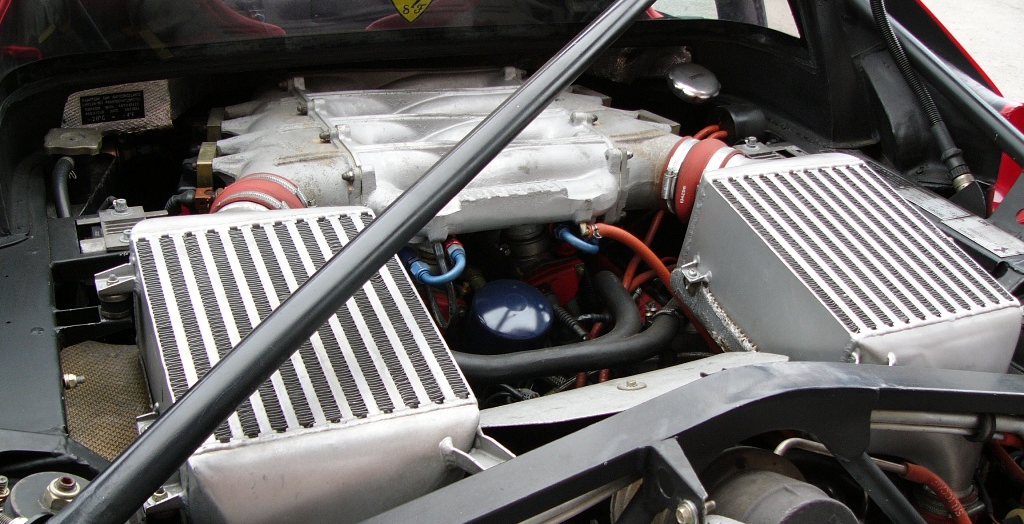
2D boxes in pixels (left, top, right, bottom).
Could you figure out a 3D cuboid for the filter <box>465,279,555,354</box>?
[{"bbox_3d":[-0.008,0.087,1.250,0.095,0.115,0.095,-7,46,-25],"label":"filter"}]

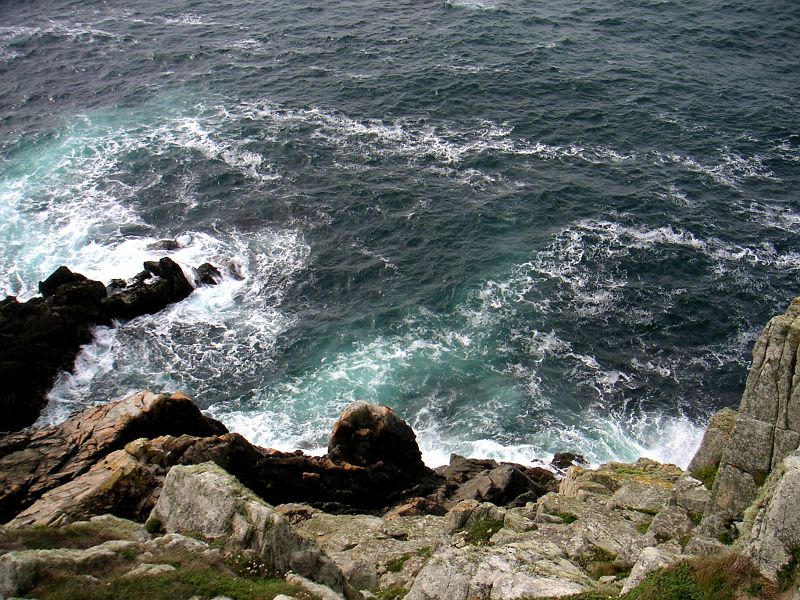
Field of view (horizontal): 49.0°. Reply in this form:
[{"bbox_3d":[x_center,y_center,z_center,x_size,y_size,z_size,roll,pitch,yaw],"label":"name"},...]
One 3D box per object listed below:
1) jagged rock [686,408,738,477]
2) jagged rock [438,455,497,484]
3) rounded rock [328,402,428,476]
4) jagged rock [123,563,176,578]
[{"bbox_3d":[5.675,2.596,16.000,0.950,1.300,0.950,0,28,0],"label":"jagged rock"},{"bbox_3d":[2.037,5.145,26.500,1.850,0.850,1.200,0,28,0],"label":"jagged rock"},{"bbox_3d":[-0.661,4.320,27.000,3.000,2.400,2.200,0,28,0],"label":"rounded rock"},{"bbox_3d":[-2.368,2.561,8.300,0.500,0.140,0.230,0,28,0],"label":"jagged rock"}]

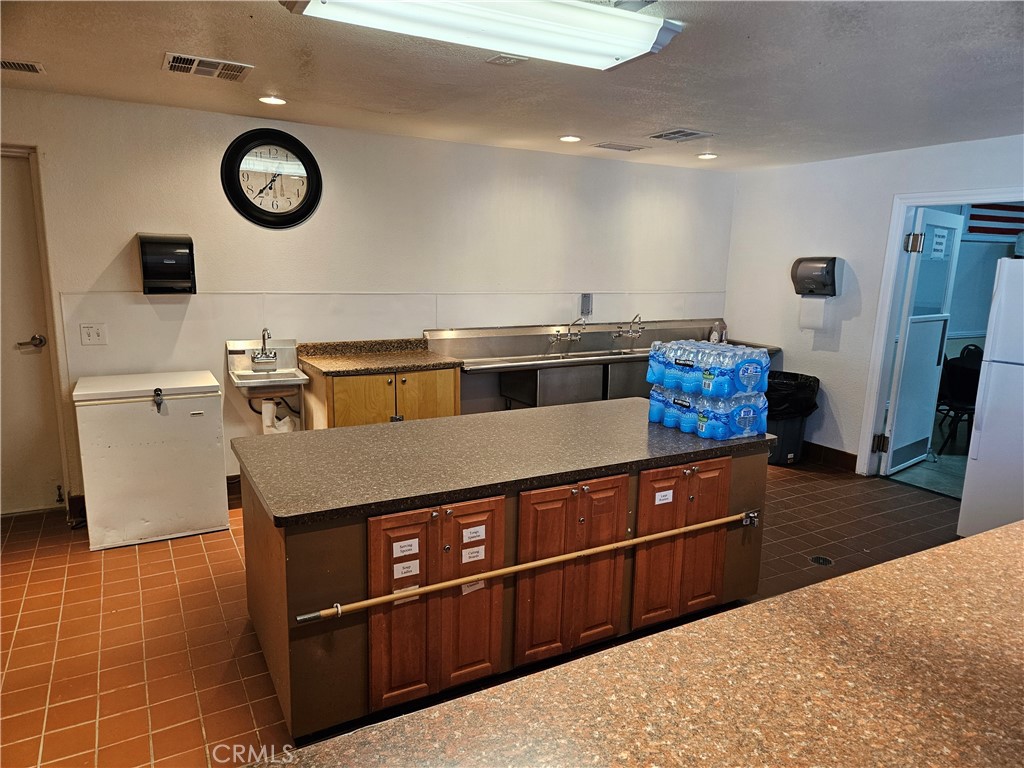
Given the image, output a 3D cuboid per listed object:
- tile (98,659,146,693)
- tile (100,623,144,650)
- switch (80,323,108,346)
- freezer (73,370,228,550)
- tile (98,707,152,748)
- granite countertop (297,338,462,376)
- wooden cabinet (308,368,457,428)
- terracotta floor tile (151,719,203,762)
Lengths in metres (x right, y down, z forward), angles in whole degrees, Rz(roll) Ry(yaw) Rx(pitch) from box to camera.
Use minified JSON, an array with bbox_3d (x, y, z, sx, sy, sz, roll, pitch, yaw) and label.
[{"bbox_3d":[-1.531,1.155,2.678,0.152,0.012,0.152,-5,13,-29],"label":"tile"},{"bbox_3d":[-1.659,1.081,2.900,0.152,0.012,0.152,-5,13,-29],"label":"tile"},{"bbox_3d":[-2.430,-0.287,3.961,0.126,0.125,0.012,-5,13,-29],"label":"switch"},{"bbox_3d":[-2.085,0.412,3.971,0.702,0.872,0.523,-5,13,-29],"label":"freezer"},{"bbox_3d":[-1.370,1.212,2.402,0.152,0.012,0.152,-5,13,-29],"label":"tile"},{"bbox_3d":[-0.863,-0.194,4.540,0.948,0.128,0.610,-5,13,-29],"label":"granite countertop"},{"bbox_3d":[-0.882,0.309,4.634,0.900,0.885,0.580,-5,13,-29],"label":"wooden cabinet"},{"bbox_3d":[-1.131,1.213,2.309,0.152,0.012,0.152,-5,13,-29],"label":"terracotta floor tile"}]

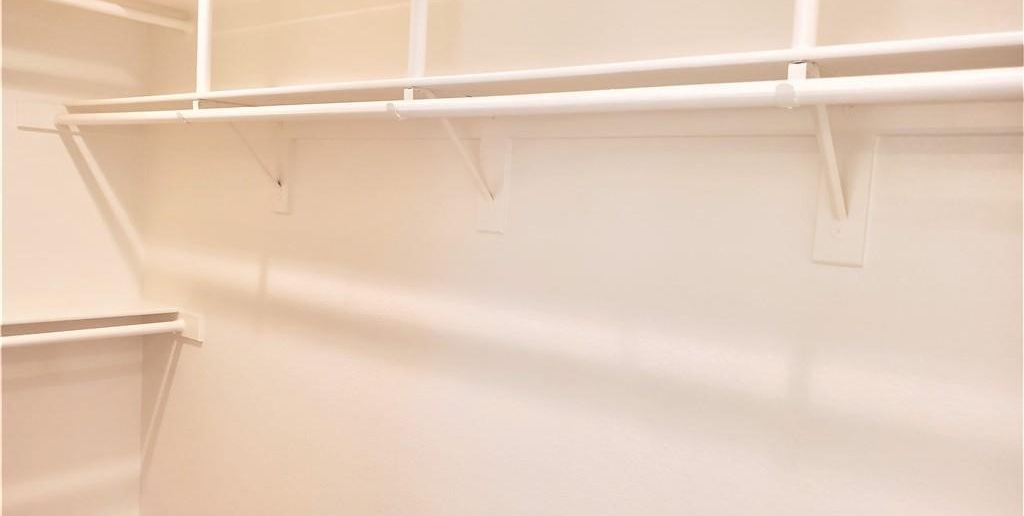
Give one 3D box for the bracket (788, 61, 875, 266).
[{"bbox_3d":[0.484,-0.135,1.215,0.088,0.304,0.317,6,5,37],"label":"bracket"}]

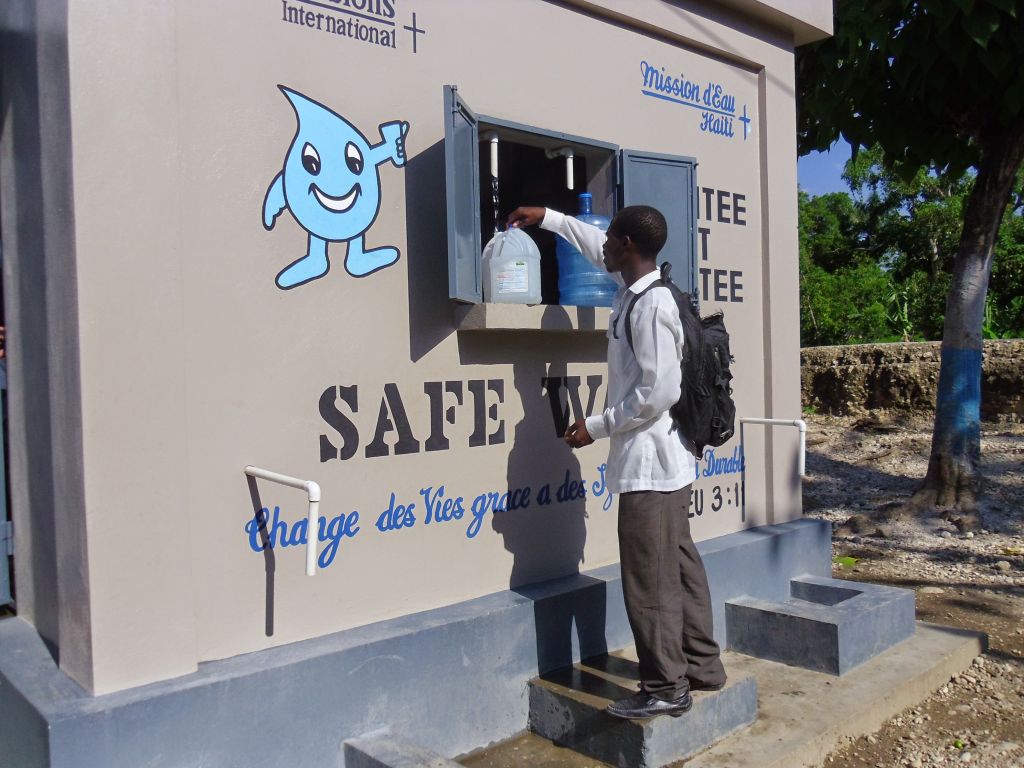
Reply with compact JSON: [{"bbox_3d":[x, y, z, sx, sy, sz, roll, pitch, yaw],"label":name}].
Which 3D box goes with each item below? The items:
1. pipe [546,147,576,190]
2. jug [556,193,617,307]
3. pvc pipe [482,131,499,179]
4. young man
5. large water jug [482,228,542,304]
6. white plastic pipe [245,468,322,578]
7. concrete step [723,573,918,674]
[{"bbox_3d":[0.204,-0.918,3.951,0.036,0.185,0.165,-2,1,-42],"label":"pipe"},{"bbox_3d":[0.322,-0.557,3.878,0.272,0.495,0.272,-2,1,0],"label":"jug"},{"bbox_3d":[-0.092,-0.904,3.648,0.036,0.187,0.115,-2,1,-42],"label":"pvc pipe"},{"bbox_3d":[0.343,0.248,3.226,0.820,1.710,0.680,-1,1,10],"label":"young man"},{"bbox_3d":[0.002,-0.454,3.597,0.205,0.320,0.200,-2,1,-12],"label":"large water jug"},{"bbox_3d":[-0.689,0.407,2.752,0.343,0.302,0.036,-1,1,41],"label":"white plastic pipe"},{"bbox_3d":[1.461,1.109,4.301,0.772,0.220,0.536,-2,1,-42],"label":"concrete step"}]

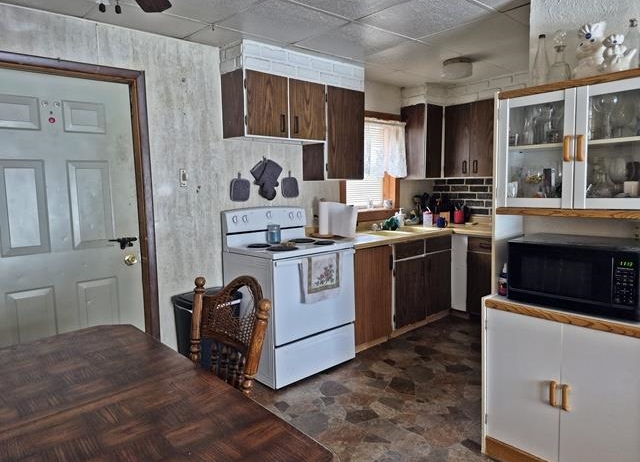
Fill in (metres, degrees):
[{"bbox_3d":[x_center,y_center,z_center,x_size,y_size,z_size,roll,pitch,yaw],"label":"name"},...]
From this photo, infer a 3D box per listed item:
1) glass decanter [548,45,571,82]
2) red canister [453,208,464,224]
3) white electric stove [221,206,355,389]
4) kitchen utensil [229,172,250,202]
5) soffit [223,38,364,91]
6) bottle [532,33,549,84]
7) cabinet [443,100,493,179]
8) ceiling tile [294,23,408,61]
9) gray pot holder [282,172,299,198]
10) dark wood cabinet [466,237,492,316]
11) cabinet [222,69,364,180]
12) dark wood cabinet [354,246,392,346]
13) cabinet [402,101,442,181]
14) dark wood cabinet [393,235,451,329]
[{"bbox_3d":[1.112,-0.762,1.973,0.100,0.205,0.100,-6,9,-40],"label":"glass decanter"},{"bbox_3d":[1.530,-0.159,4.675,0.115,0.157,0.115,-7,9,-42],"label":"red canister"},{"bbox_3d":[-0.227,0.427,3.266,0.754,1.199,0.690,-6,9,-40],"label":"white electric stove"},{"bbox_3d":[-0.639,-0.346,3.332,0.181,0.221,0.018,-7,9,-41],"label":"kitchen utensil"},{"bbox_3d":[-0.172,-1.287,3.444,1.223,0.198,0.307,-7,9,-41],"label":"soffit"},{"bbox_3d":[1.061,-0.807,2.038,0.076,0.275,0.076,-7,9,-41],"label":"bottle"},{"bbox_3d":[1.649,-0.937,4.474,0.310,0.770,0.610,-7,9,-41],"label":"cabinet"},{"bbox_3d":[0.236,-1.336,3.007,0.618,0.022,0.600,-6,9,-40],"label":"ceiling tile"},{"bbox_3d":[-0.246,-0.387,3.584,0.180,0.225,0.022,-7,9,-42],"label":"gray pot holder"},{"bbox_3d":[1.790,0.459,4.206,0.600,0.850,0.410,-6,9,-40],"label":"dark wood cabinet"},{"bbox_3d":[-0.161,-0.789,3.456,1.206,0.772,0.312,-6,9,-40],"label":"cabinet"},{"bbox_3d":[0.239,0.509,3.774,0.515,0.825,0.606,-7,9,-41],"label":"dark wood cabinet"},{"bbox_3d":[1.099,-0.932,4.540,0.320,0.756,0.309,-6,9,-40],"label":"cabinet"},{"bbox_3d":[0.791,0.435,4.253,0.945,0.805,0.606,-7,9,-41],"label":"dark wood cabinet"}]

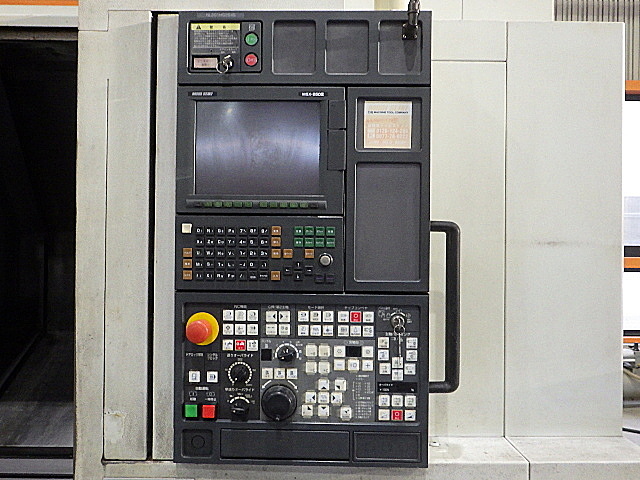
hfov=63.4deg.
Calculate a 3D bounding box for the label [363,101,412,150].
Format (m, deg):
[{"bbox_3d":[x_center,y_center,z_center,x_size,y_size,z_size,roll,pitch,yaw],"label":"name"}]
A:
[{"bbox_3d":[0.121,-0.203,0.915,0.085,0.085,0.002,1,0,1],"label":"label"}]

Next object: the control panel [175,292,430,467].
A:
[{"bbox_3d":[-0.031,0.246,0.930,0.448,0.305,0.062,1,0,1],"label":"control panel"}]

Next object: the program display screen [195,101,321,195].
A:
[{"bbox_3d":[-0.109,-0.162,0.919,0.223,0.167,0.010,1,0,1],"label":"program display screen"}]

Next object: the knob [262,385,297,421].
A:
[{"bbox_3d":[-0.069,0.283,0.899,0.062,0.062,0.034,1,0,1],"label":"knob"}]

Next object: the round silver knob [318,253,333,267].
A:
[{"bbox_3d":[0.011,0.035,0.906,0.025,0.025,0.016,1,0,1],"label":"round silver knob"}]

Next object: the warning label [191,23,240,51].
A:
[{"bbox_3d":[-0.185,-0.360,0.917,0.088,0.049,0.002,1,0,1],"label":"warning label"}]

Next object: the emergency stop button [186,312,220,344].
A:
[{"bbox_3d":[-0.207,0.158,0.896,0.058,0.058,0.043,1,0,1],"label":"emergency stop button"}]

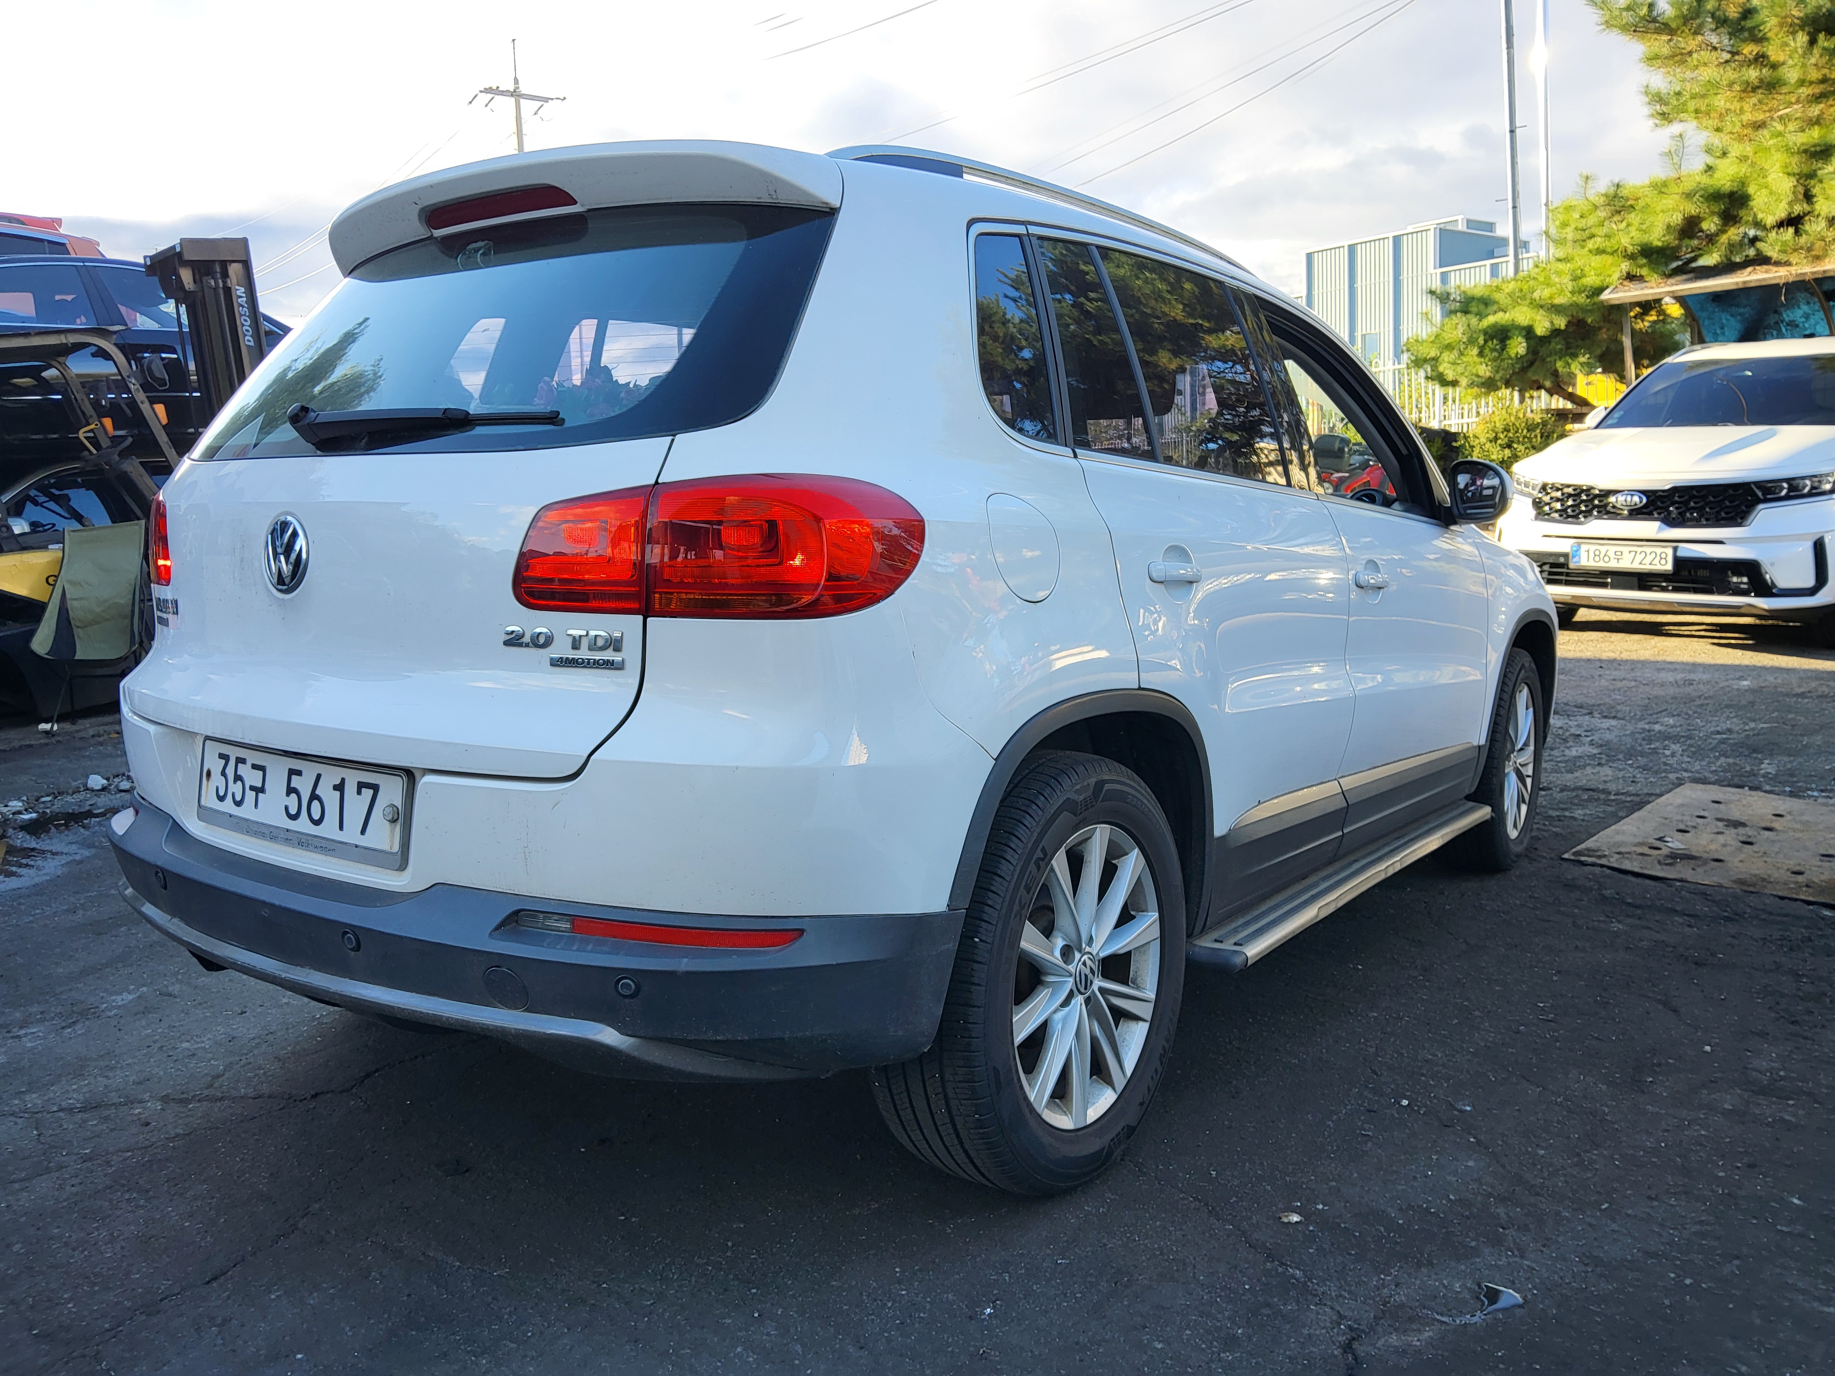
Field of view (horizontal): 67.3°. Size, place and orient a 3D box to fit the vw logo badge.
[{"bbox_3d":[-0.896,-0.188,1.947,0.118,0.118,0.020,6,-7,36],"label":"vw logo badge"}]

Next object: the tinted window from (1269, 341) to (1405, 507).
[{"bbox_3d":[0.951,-0.602,3.139,0.040,0.380,0.720,-19,-7,37],"label":"tinted window"}]

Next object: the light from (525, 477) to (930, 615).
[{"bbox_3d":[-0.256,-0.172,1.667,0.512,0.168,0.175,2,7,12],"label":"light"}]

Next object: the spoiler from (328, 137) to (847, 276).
[{"bbox_3d":[-0.600,-0.794,2.263,1.260,0.145,0.300,6,8,36],"label":"spoiler"}]

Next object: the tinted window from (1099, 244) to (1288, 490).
[{"bbox_3d":[0.525,-0.580,2.570,0.040,0.400,0.590,-19,-7,37],"label":"tinted window"}]

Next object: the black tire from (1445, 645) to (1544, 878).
[{"bbox_3d":[1.756,0.212,4.268,0.238,0.683,0.683,5,8,34],"label":"black tire"}]

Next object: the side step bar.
[{"bbox_3d":[1.028,0.409,3.117,0.140,0.065,1.680,6,8,36],"label":"side step bar"}]

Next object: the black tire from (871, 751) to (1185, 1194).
[{"bbox_3d":[0.193,0.440,2.197,0.238,0.683,0.683,6,8,36],"label":"black tire"}]

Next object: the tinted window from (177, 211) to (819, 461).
[{"bbox_3d":[-0.716,-0.529,2.143,1.380,0.520,0.085,6,-31,36],"label":"tinted window"}]

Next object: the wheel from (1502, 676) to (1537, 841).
[{"bbox_3d":[1.773,0.213,4.256,0.180,0.472,0.472,5,8,34],"label":"wheel"}]

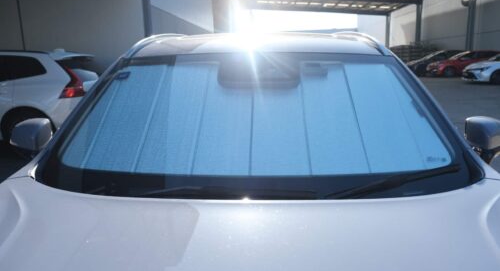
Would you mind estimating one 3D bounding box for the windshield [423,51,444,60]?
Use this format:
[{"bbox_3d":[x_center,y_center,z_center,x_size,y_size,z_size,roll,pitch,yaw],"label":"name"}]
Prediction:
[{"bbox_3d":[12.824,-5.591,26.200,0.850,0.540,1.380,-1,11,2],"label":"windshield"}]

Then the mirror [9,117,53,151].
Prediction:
[{"bbox_3d":[-0.915,0.004,1.560,0.200,0.150,0.125,-2,11,1],"label":"mirror"}]

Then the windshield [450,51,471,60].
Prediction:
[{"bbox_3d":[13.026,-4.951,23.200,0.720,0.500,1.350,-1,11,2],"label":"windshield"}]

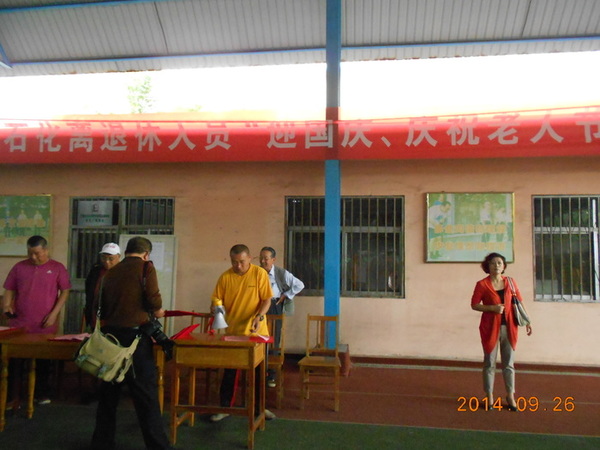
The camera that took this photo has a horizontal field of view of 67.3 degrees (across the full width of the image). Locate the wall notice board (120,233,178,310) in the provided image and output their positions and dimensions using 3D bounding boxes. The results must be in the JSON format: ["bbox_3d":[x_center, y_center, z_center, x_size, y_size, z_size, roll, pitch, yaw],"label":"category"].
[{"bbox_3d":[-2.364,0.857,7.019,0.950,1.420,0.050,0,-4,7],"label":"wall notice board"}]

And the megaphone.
[{"bbox_3d":[-0.719,0.813,4.050,0.150,0.260,0.180,-2,-6,-41],"label":"megaphone"}]

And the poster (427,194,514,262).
[{"bbox_3d":[2.462,0.032,6.508,1.200,0.970,0.040,0,-4,7],"label":"poster"}]

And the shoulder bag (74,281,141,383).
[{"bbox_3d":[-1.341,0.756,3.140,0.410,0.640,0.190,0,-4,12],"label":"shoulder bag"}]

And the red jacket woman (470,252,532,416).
[{"bbox_3d":[2.092,1.097,4.710,0.570,1.590,0.330,0,-4,13],"label":"red jacket woman"}]

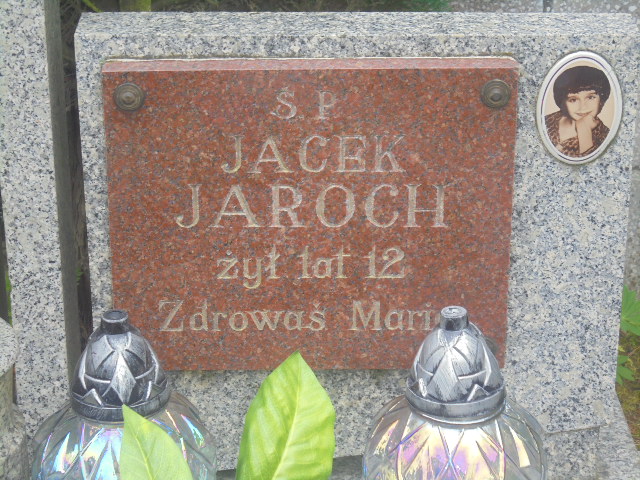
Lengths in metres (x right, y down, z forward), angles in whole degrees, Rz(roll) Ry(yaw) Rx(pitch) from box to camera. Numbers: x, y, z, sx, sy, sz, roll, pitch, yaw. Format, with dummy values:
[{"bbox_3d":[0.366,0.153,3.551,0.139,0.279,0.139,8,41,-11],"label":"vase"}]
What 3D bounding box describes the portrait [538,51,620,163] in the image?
[{"bbox_3d":[0.270,-0.133,1.798,0.089,0.124,0.012,0,23,0],"label":"portrait"}]

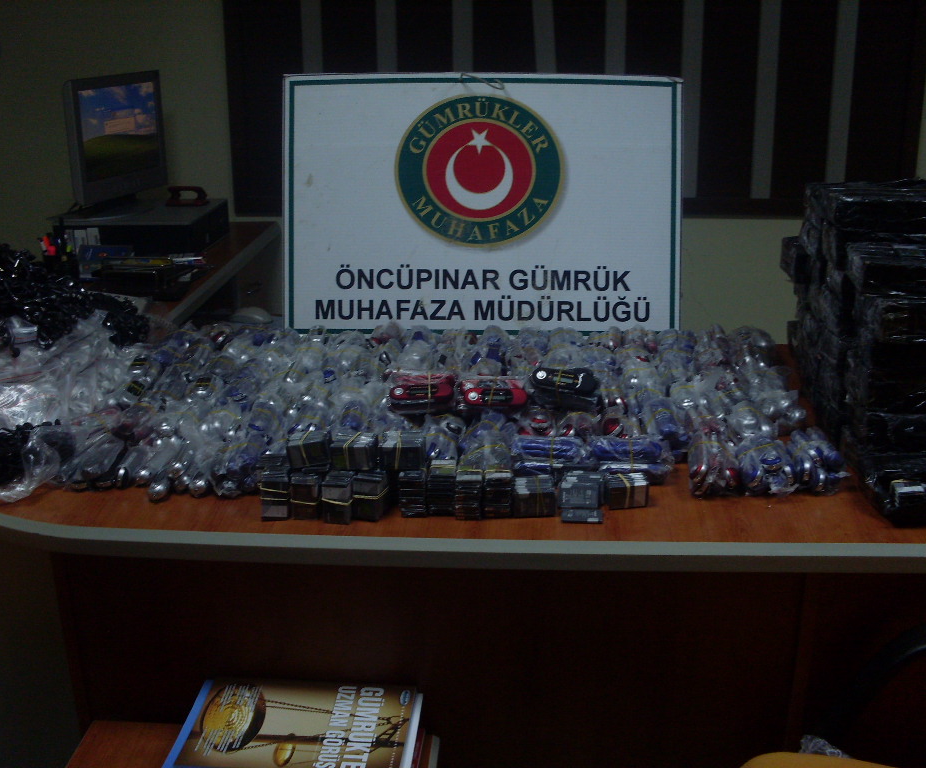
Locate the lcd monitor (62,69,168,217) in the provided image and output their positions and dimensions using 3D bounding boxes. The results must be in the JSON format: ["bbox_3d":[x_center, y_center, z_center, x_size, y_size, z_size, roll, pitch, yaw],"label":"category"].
[{"bbox_3d":[-1.077,-0.749,3.477,0.190,0.415,0.385,7,17,23],"label":"lcd monitor"}]

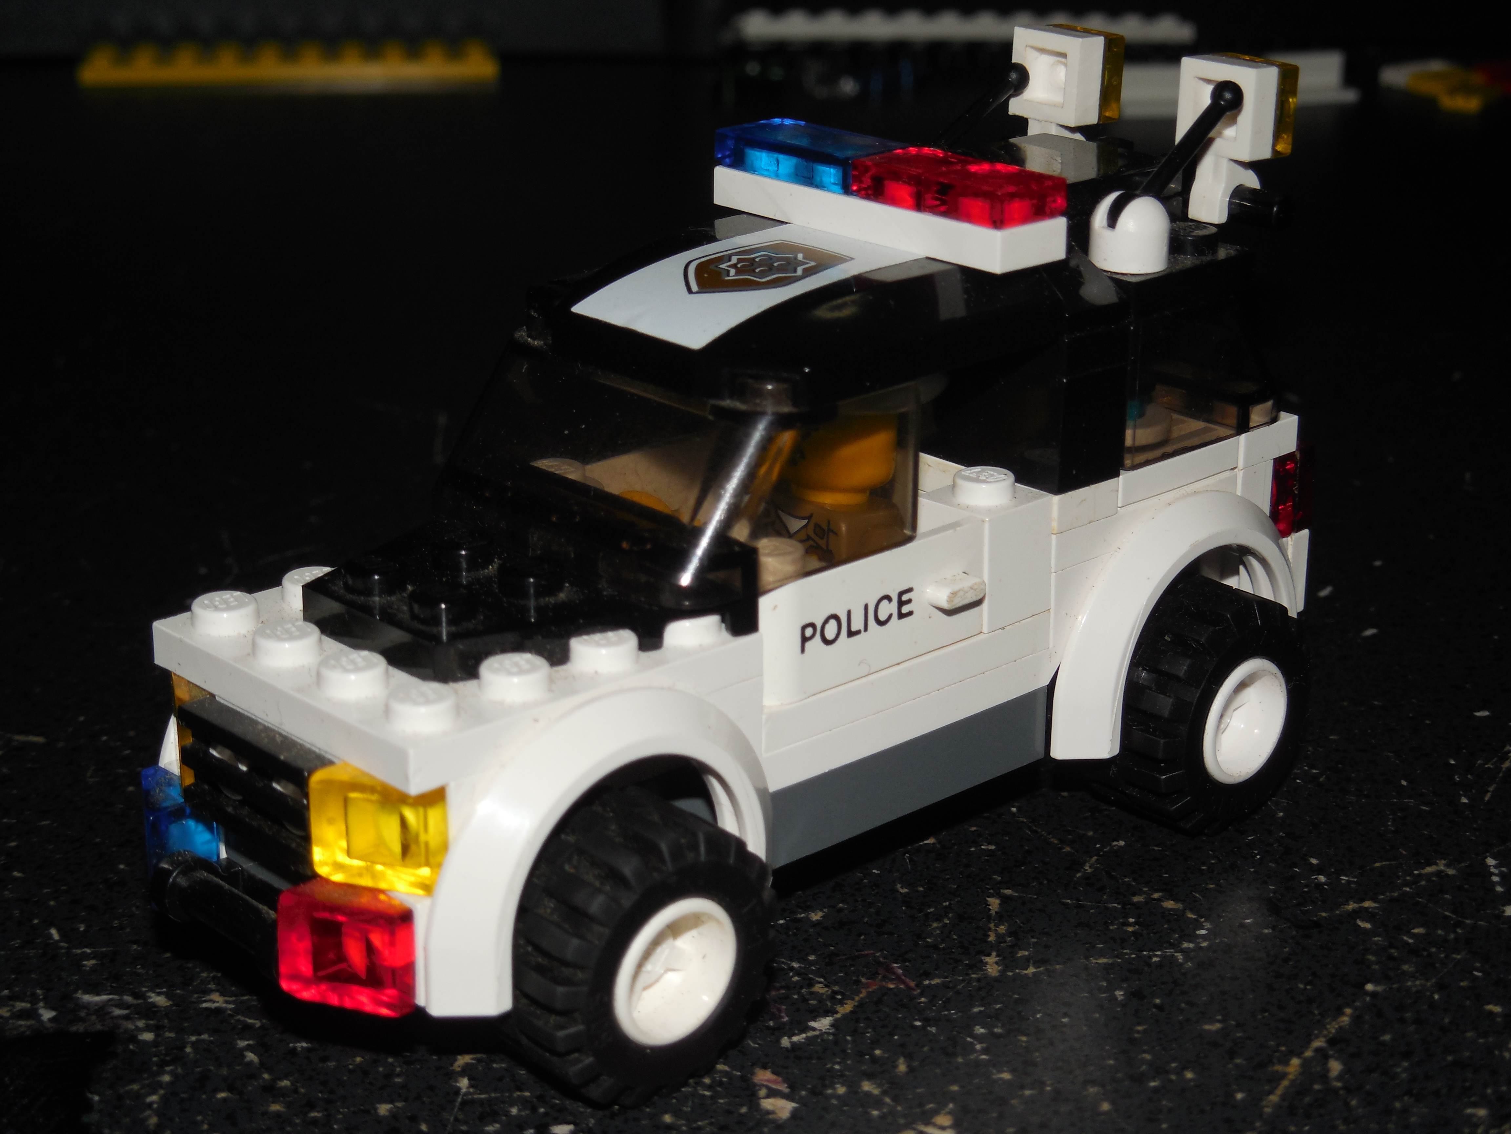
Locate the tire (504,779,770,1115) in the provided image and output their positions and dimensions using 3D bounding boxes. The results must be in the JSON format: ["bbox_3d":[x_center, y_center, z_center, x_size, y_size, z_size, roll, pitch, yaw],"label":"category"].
[{"bbox_3d":[-0.010,0.026,0.190,0.021,0.021,0.012,-17,26,-40],"label":"tire"}]

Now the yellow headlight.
[{"bbox_3d":[-0.025,0.018,0.179,0.006,0.008,0.008,-17,26,-40],"label":"yellow headlight"}]

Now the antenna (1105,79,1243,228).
[{"bbox_3d":[0.035,-0.034,0.220,0.003,0.003,0.018,20,63,44],"label":"antenna"}]

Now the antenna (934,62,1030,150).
[{"bbox_3d":[0.019,-0.039,0.237,0.003,0.003,0.018,20,58,44],"label":"antenna"}]

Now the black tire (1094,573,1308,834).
[{"bbox_3d":[0.037,0.012,0.231,0.021,0.021,0.012,-17,26,-40],"label":"black tire"}]

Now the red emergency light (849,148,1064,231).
[{"bbox_3d":[0.016,-0.030,0.208,0.008,0.003,0.016,-17,26,-40],"label":"red emergency light"}]

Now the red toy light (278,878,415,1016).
[{"bbox_3d":[-0.028,0.026,0.180,0.006,0.008,0.008,-17,26,-40],"label":"red toy light"}]

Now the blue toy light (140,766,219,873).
[{"bbox_3d":[-0.044,0.020,0.196,0.006,0.008,0.008,-17,26,-40],"label":"blue toy light"}]

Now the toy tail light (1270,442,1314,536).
[{"bbox_3d":[0.045,-0.007,0.240,0.006,0.008,0.008,-17,26,-40],"label":"toy tail light"}]

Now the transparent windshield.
[{"bbox_3d":[-0.007,-0.010,0.205,0.024,0.013,0.032,-17,26,-40],"label":"transparent windshield"}]

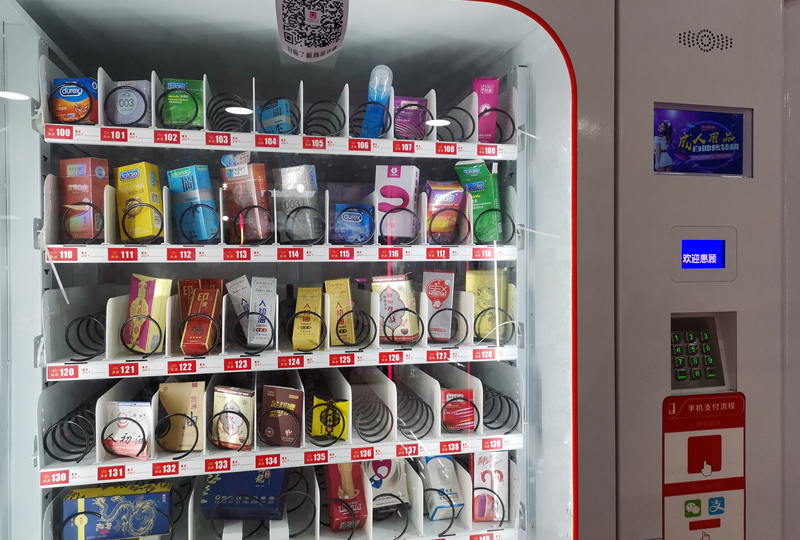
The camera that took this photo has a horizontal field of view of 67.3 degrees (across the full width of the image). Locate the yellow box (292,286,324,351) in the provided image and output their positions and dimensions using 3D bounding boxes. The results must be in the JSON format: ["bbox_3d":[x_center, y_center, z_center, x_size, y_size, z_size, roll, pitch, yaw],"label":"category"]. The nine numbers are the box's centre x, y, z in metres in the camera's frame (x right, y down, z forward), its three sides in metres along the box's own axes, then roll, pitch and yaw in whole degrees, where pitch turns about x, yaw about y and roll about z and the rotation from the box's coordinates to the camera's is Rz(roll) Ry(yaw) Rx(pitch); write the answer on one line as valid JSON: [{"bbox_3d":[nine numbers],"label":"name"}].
[{"bbox_3d":[-0.166,0.089,1.096,0.044,0.117,0.035,1,-41,-4],"label":"yellow box"}]

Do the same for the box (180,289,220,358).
[{"bbox_3d":[-0.337,0.089,1.027,0.043,0.117,0.031,-1,-41,-1],"label":"box"}]

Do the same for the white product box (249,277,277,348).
[{"bbox_3d":[-0.218,0.066,0.956,0.036,0.106,0.031,2,-10,-6],"label":"white product box"}]

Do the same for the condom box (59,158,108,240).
[{"bbox_3d":[-0.469,-0.106,0.897,0.062,0.116,0.031,1,4,23],"label":"condom box"}]

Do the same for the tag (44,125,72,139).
[{"bbox_3d":[-0.514,-0.208,0.909,0.039,0.019,0.002,0,0,-14],"label":"tag"}]

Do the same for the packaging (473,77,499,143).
[{"bbox_3d":[0.162,-0.304,1.153,0.045,0.120,0.026,0,25,-3],"label":"packaging"}]

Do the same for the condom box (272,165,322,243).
[{"bbox_3d":[-0.174,-0.112,1.025,0.063,0.123,0.034,-3,6,21],"label":"condom box"}]

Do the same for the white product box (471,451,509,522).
[{"bbox_3d":[0.158,0.374,1.066,0.060,0.124,0.045,0,0,-2],"label":"white product box"}]

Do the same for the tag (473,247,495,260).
[{"bbox_3d":[0.139,-0.027,0.995,0.039,0.018,0.002,0,1,-14],"label":"tag"}]

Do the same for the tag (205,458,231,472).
[{"bbox_3d":[-0.297,0.319,0.982,0.040,0.020,0.002,0,1,-14],"label":"tag"}]

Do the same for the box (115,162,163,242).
[{"bbox_3d":[-0.421,-0.108,0.975,0.058,0.118,0.033,-8,-3,15],"label":"box"}]

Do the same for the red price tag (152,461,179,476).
[{"bbox_3d":[-0.342,0.292,0.879,0.036,0.018,0.004,0,1,-14],"label":"red price tag"}]

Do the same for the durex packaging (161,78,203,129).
[{"bbox_3d":[-0.328,-0.252,0.912,0.054,0.068,0.021,0,5,-10],"label":"durex packaging"}]

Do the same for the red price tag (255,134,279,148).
[{"bbox_3d":[-0.225,-0.219,1.023,0.040,0.020,0.002,0,1,-14],"label":"red price tag"}]

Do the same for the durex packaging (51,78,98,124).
[{"bbox_3d":[-0.532,-0.277,0.990,0.068,0.070,0.023,2,1,13],"label":"durex packaging"}]

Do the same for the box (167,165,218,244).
[{"bbox_3d":[-0.337,-0.107,0.985,0.058,0.117,0.033,-6,6,24],"label":"box"}]

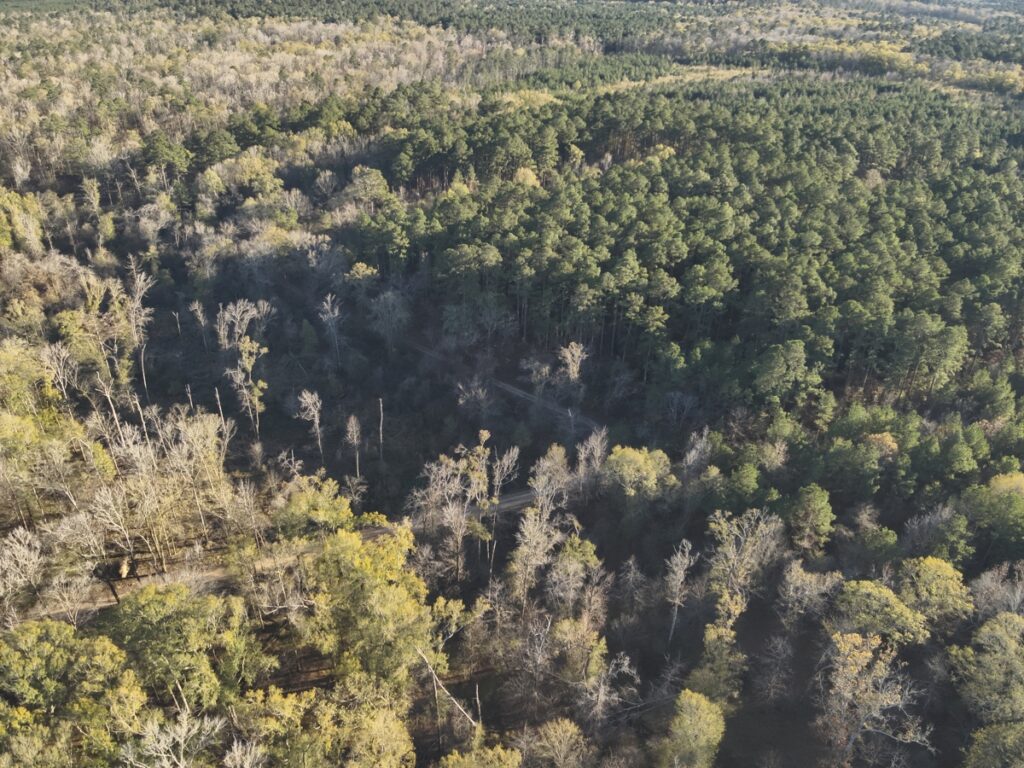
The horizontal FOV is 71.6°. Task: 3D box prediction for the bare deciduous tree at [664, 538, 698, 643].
[{"bbox_3d":[24.850,31.920,106.430,4.530,22.280,4.300,0,30,0],"label":"bare deciduous tree"}]

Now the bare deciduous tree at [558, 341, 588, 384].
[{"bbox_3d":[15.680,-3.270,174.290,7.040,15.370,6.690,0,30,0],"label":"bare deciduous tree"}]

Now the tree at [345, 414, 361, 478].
[{"bbox_3d":[-31.620,13.730,142.850,3.070,17.360,2.920,0,30,0],"label":"tree"}]

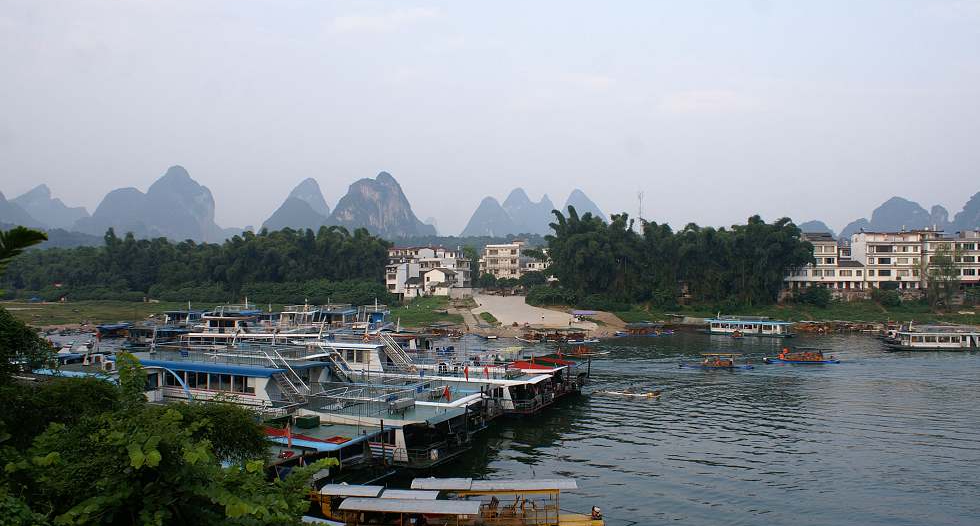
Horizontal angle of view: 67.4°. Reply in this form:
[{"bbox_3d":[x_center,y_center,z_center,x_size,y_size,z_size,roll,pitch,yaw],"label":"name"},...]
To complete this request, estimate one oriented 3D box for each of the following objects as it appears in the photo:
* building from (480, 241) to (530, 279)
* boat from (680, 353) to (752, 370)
[{"bbox_3d":[5.000,0.472,250.000,14.500,14.200,11.000,0,0,0],"label":"building"},{"bbox_3d":[29.300,12.559,94.700,9.300,2.000,2.100,0,0,0],"label":"boat"}]

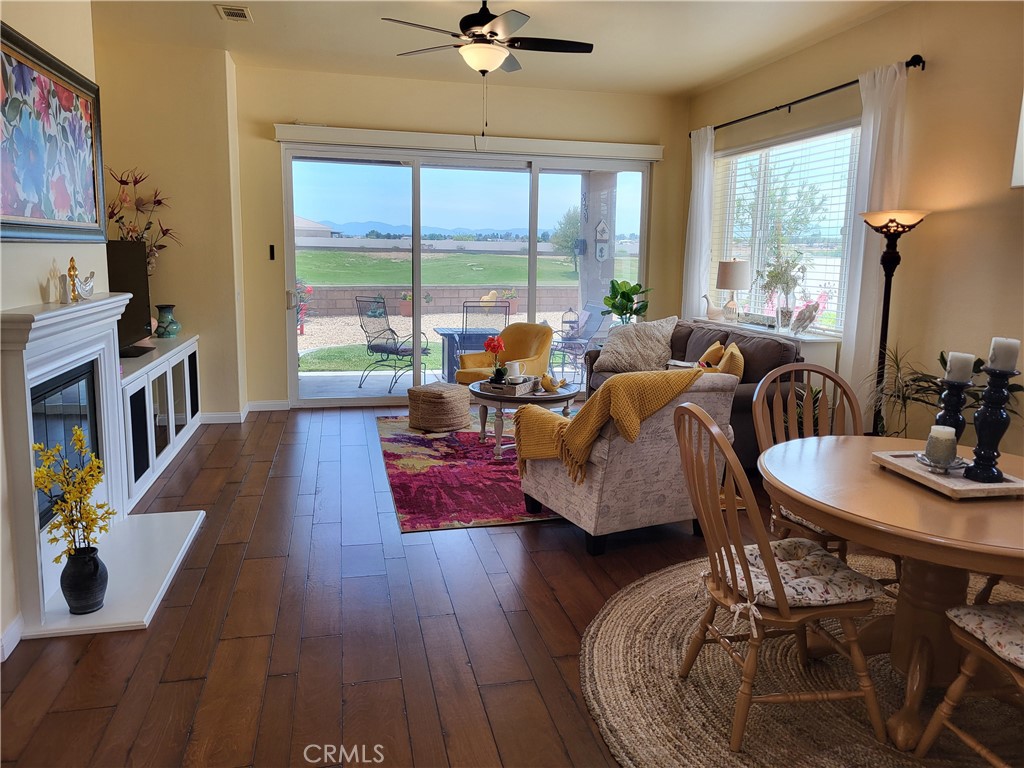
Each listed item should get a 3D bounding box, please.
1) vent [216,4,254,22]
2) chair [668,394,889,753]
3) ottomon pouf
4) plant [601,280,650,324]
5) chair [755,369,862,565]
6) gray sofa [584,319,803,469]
[{"bbox_3d":[-1.851,-2.462,5.140,0.215,0.025,0.350,-1,10,-12],"label":"vent"},{"bbox_3d":[0.832,0.564,2.458,0.640,1.020,0.480,0,10,-10],"label":"chair"},{"bbox_3d":[-0.627,0.198,6.572,0.444,0.343,0.444,7,11,31],"label":"ottomon pouf"},{"bbox_3d":[1.048,-0.651,7.100,0.460,0.600,0.440,-1,10,-12],"label":"plant"},{"bbox_3d":[1.303,0.473,3.053,0.480,1.020,0.630,-2,10,-17],"label":"chair"},{"bbox_3d":[1.278,0.053,5.998,0.960,0.909,2.020,-1,10,-13],"label":"gray sofa"}]

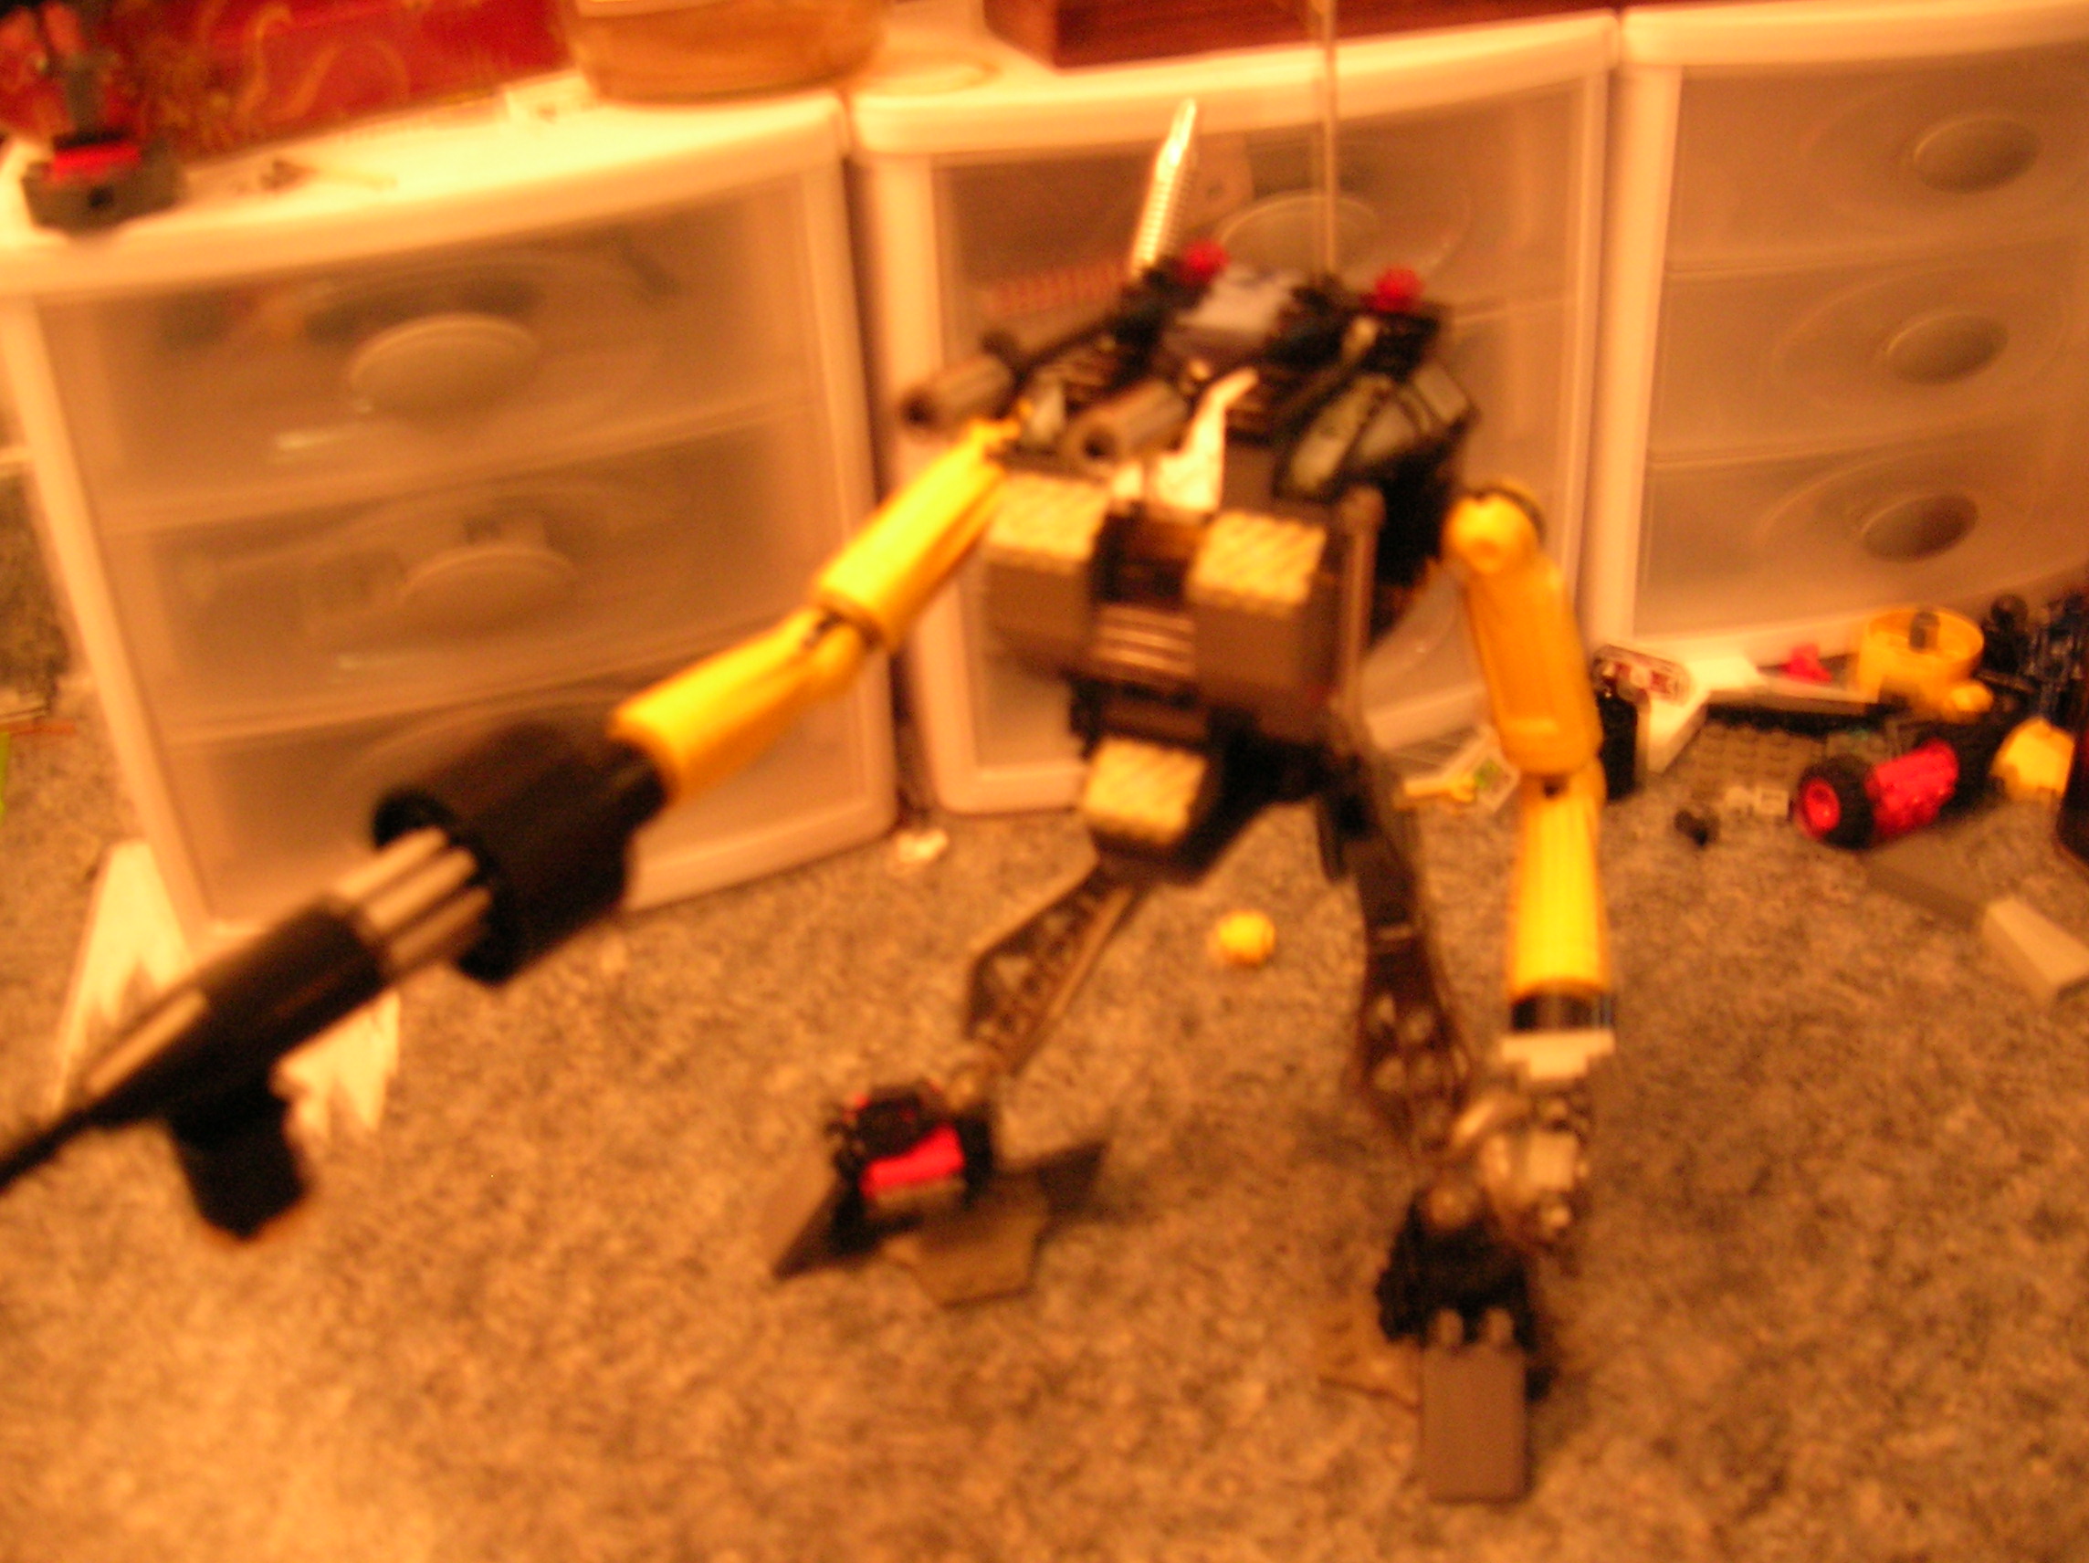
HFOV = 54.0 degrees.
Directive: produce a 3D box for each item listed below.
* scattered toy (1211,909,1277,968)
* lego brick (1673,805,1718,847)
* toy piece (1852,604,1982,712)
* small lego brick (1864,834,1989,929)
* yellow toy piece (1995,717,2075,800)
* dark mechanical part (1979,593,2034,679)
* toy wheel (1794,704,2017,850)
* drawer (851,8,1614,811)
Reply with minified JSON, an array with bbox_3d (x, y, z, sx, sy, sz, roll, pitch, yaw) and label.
[{"bbox_3d":[0.044,0.034,0.453,0.013,0.011,0.011,-4,27,0],"label":"scattered toy"},{"bbox_3d":[0.155,0.011,0.489,0.010,0.007,0.008,8,29,22],"label":"lego brick"},{"bbox_3d":[0.233,-0.032,0.546,0.031,0.017,0.031,-4,27,0],"label":"toy piece"},{"bbox_3d":[0.199,0.024,0.459,0.016,0.008,0.025,-26,35,-37],"label":"small lego brick"},{"bbox_3d":[0.242,-0.005,0.500,0.018,0.015,0.017,8,29,22],"label":"yellow toy piece"},{"bbox_3d":[0.257,-0.039,0.547,0.013,0.021,0.013,-4,27,0],"label":"dark mechanical part"},{"bbox_3d":[0.204,0.000,0.486,0.050,0.023,0.023,-12,28,-17],"label":"toy wheel"},{"bbox_3d":[0.028,-0.122,0.580,0.185,0.175,0.216,-11,28,-14],"label":"drawer"}]

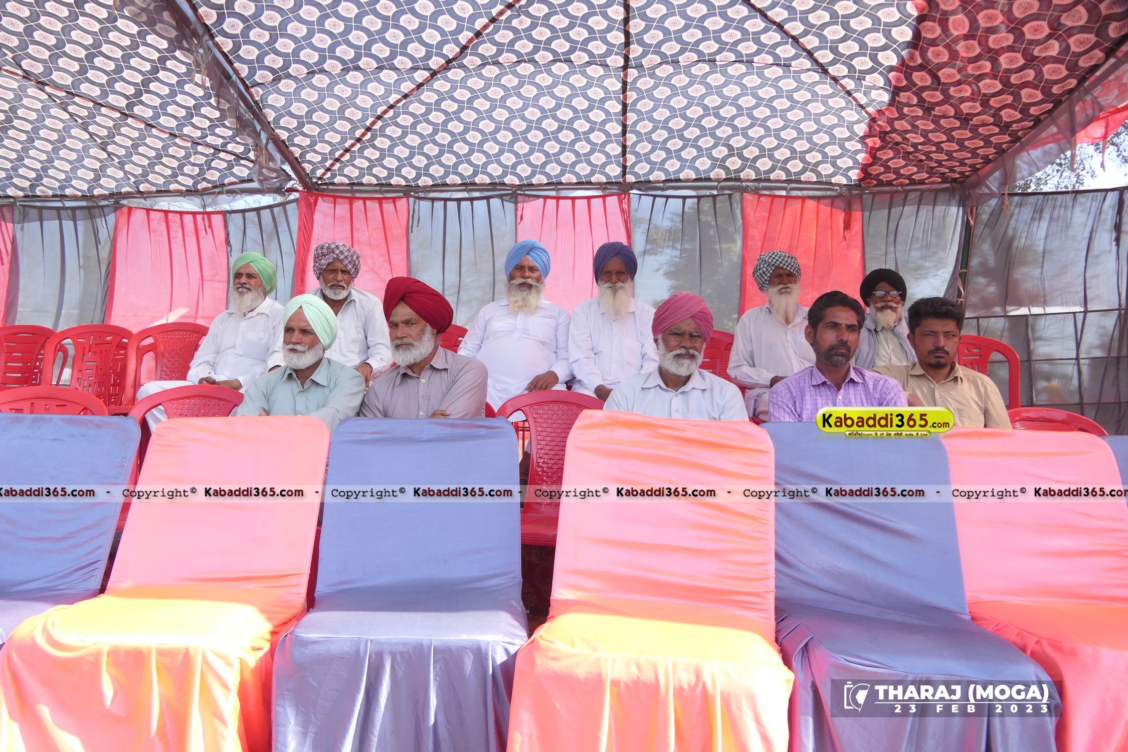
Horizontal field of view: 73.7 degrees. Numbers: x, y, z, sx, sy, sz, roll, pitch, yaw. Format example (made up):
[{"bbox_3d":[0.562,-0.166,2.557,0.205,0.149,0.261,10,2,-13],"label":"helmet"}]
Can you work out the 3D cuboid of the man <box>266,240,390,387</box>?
[{"bbox_3d":[-1.050,-0.003,3.370,0.580,1.270,0.780,1,-1,-5],"label":"man"}]

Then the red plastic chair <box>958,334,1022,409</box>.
[{"bbox_3d":[1.990,0.238,3.430,0.460,0.875,0.530,1,-1,3],"label":"red plastic chair"}]

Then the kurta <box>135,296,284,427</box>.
[{"bbox_3d":[-1.590,0.030,3.520,0.560,0.860,0.660,0,-3,8],"label":"kurta"}]

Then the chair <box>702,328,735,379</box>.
[{"bbox_3d":[0.720,0.170,3.660,0.470,0.860,0.530,0,-3,0],"label":"chair"}]

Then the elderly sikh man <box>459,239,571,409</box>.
[{"bbox_3d":[-0.185,-0.001,3.360,0.580,1.290,0.780,1,-1,2],"label":"elderly sikh man"}]

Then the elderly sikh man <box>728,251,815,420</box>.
[{"bbox_3d":[1.030,-0.022,3.500,0.520,1.240,0.730,0,-3,0],"label":"elderly sikh man"}]

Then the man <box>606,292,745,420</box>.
[{"bbox_3d":[0.375,0.327,2.450,0.540,1.230,0.800,1,-1,5],"label":"man"}]

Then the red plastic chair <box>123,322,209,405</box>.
[{"bbox_3d":[-1.985,0.145,3.660,0.470,0.860,0.530,1,-3,-3],"label":"red plastic chair"}]

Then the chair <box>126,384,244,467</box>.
[{"bbox_3d":[-1.320,0.444,2.490,0.470,0.860,0.530,1,-3,-3],"label":"chair"}]

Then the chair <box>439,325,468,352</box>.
[{"bbox_3d":[-0.670,0.155,3.660,0.470,0.860,0.530,0,-3,0],"label":"chair"}]

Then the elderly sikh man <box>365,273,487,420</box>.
[{"bbox_3d":[-0.520,0.295,2.470,0.540,1.270,0.800,1,-1,11],"label":"elderly sikh man"}]

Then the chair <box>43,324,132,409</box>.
[{"bbox_3d":[-2.330,0.178,3.450,0.460,0.875,0.530,1,-1,-3],"label":"chair"}]

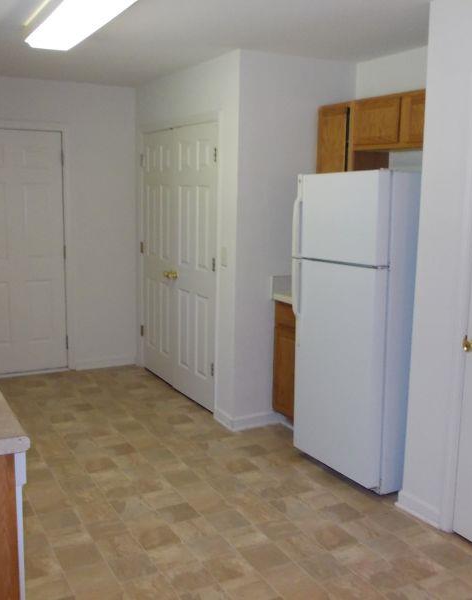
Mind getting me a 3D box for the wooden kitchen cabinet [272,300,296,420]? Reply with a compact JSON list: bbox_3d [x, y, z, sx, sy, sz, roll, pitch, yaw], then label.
[{"bbox_3d":[0.607,0.407,4.348,0.594,0.800,0.381,-4,11,-28],"label":"wooden kitchen cabinet"}]

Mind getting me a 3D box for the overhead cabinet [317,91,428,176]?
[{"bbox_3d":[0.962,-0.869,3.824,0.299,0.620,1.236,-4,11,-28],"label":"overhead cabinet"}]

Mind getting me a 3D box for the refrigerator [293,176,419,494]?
[{"bbox_3d":[0.832,0.143,3.642,0.740,1.680,0.675,-4,11,-29],"label":"refrigerator"}]

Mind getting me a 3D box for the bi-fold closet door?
[{"bbox_3d":[-0.448,-0.288,5.017,0.045,2.025,1.360,-4,11,-28],"label":"bi-fold closet door"}]

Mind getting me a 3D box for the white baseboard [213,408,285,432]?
[{"bbox_3d":[0.093,0.799,4.491,0.374,0.082,0.261,-4,11,-28],"label":"white baseboard"}]

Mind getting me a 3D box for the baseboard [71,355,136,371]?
[{"bbox_3d":[-1.166,0.555,5.838,0.563,0.078,0.015,-4,11,-28],"label":"baseboard"}]

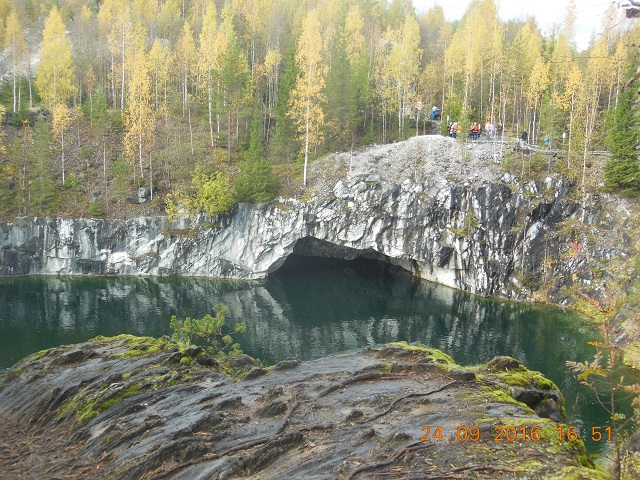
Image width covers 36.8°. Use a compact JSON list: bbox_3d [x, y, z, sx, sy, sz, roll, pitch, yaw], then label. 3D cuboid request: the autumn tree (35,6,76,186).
[{"bbox_3d":[-25.470,-13.820,92.570,4.040,17.140,3.920,-2,9,-15],"label":"autumn tree"}]

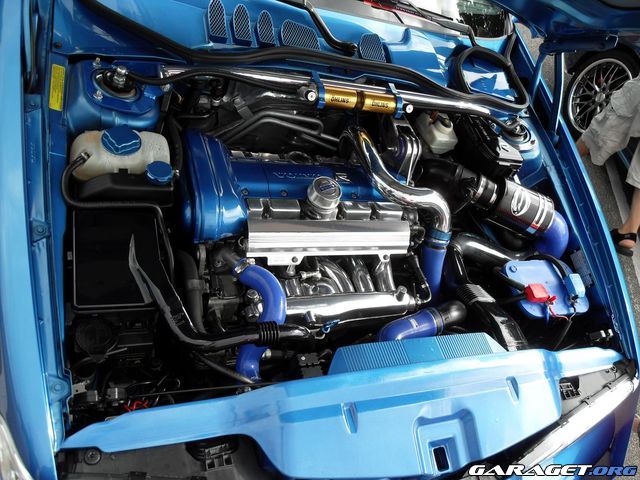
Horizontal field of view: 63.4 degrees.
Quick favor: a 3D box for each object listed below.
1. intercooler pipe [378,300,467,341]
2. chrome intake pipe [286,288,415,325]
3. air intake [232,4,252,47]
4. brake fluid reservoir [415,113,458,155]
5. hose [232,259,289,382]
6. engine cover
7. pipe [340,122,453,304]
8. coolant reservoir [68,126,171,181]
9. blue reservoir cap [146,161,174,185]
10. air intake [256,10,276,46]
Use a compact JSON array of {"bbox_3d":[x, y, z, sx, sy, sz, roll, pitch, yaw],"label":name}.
[{"bbox_3d":[0.265,0.211,1.356,0.260,0.080,0.080,-11,67,-29],"label":"intercooler pipe"},{"bbox_3d":[0.082,0.158,1.299,0.360,0.075,0.085,-1,62,-24],"label":"chrome intake pipe"},{"bbox_3d":[-0.201,-0.559,1.336,0.047,0.080,0.065,-1,62,-24],"label":"air intake"},{"bbox_3d":[0.333,-0.303,1.521,0.110,0.100,0.095,-1,62,-24],"label":"brake fluid reservoir"},{"bbox_3d":[-0.131,0.182,1.152,0.130,0.130,0.270,-1,62,-24],"label":"hose"},{"bbox_3d":[-0.043,-0.090,1.265,0.540,0.150,0.270,-1,62,-24],"label":"engine cover"},{"bbox_3d":[0.216,-0.086,1.385,0.270,0.250,0.450,-1,62,-24],"label":"pipe"},{"bbox_3d":[-0.437,-0.154,1.133,0.215,0.160,0.140,-1,62,-24],"label":"coolant reservoir"},{"bbox_3d":[-0.352,-0.147,1.141,0.060,0.035,0.060,-1,62,-24],"label":"blue reservoir cap"},{"bbox_3d":[-0.141,-0.558,1.366,0.047,0.070,0.060,-1,62,-24],"label":"air intake"}]

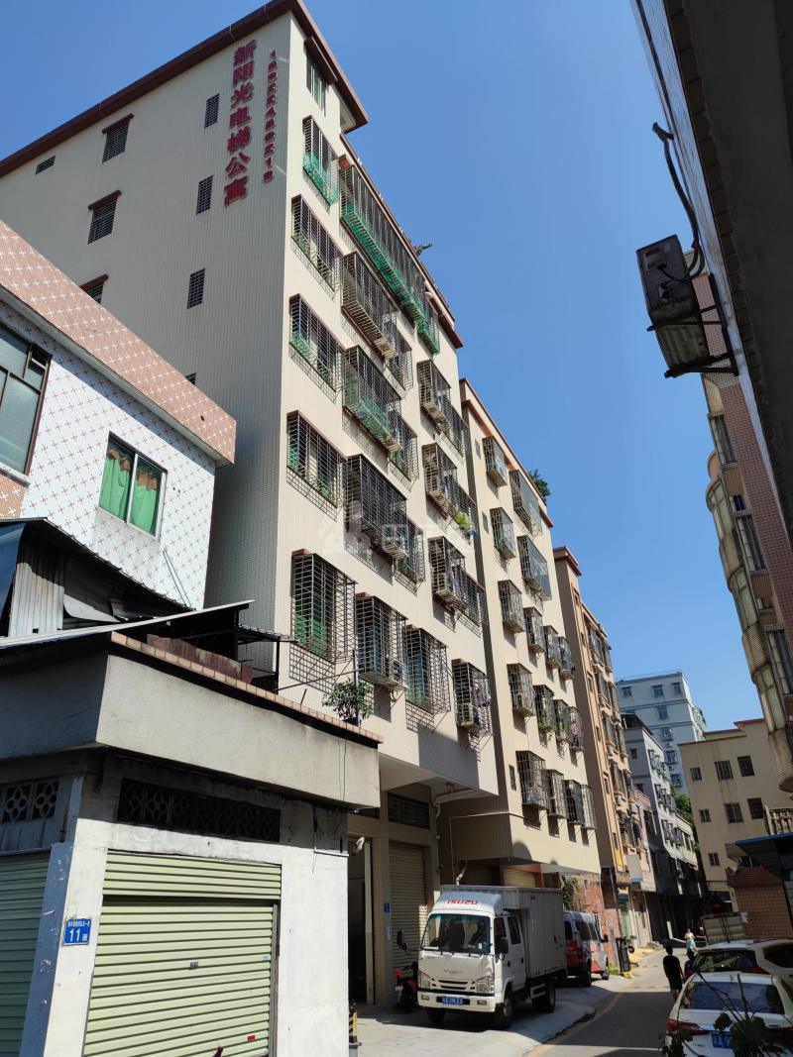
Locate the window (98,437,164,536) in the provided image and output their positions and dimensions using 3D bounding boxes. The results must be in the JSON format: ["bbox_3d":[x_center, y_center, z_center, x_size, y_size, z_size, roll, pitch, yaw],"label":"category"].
[{"bbox_3d":[-4.102,-0.633,11.488,0.100,1.310,1.330,-13,-27,20],"label":"window"}]

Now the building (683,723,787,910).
[{"bbox_3d":[28.556,22.987,58.793,7.615,13.137,9.000,-16,-28,25],"label":"building"}]

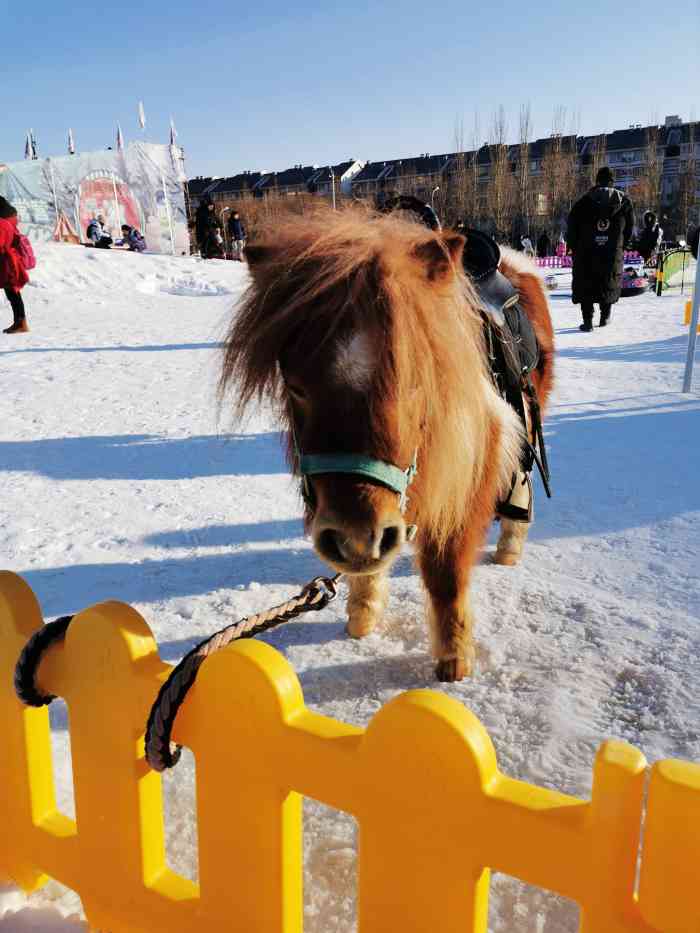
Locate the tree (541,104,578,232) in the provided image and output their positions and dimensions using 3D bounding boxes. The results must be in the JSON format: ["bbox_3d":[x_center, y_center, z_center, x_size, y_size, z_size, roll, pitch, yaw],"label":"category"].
[{"bbox_3d":[18.775,-25.715,65.498,3.550,12.480,3.550,-1,17,0],"label":"tree"}]

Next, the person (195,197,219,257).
[{"bbox_3d":[-4.284,-7.155,21.730,0.420,1.700,0.600,15,23,43],"label":"person"}]

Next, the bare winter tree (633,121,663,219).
[{"bbox_3d":[26.836,-25.215,65.708,2.610,11.020,2.610,-1,17,0],"label":"bare winter tree"}]

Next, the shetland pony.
[{"bbox_3d":[0.233,-0.086,1.891,0.500,1.060,1.360,6,18,22],"label":"shetland pony"}]

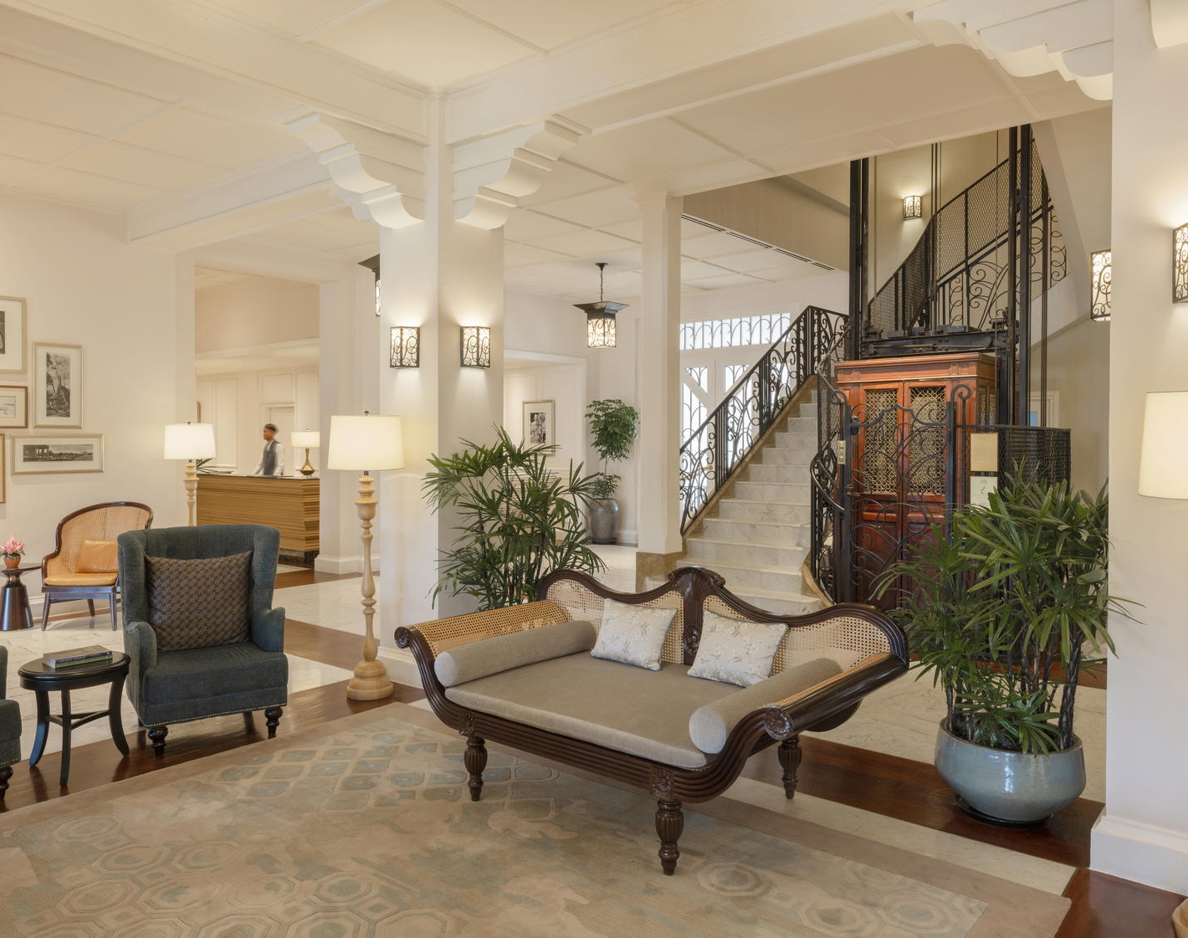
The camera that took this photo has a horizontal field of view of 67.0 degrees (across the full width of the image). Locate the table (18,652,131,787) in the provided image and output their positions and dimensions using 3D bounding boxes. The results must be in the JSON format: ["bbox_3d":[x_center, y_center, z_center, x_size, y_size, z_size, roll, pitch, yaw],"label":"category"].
[{"bbox_3d":[-2.447,1.166,4.223,0.525,0.490,0.525,2,3,40],"label":"table"}]

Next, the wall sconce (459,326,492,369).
[{"bbox_3d":[-0.712,-0.752,5.578,0.100,0.260,0.220,2,3,40],"label":"wall sconce"}]

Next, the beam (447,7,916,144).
[{"bbox_3d":[0.538,-1.986,4.263,3.403,0.329,0.372,1,2,39],"label":"beam"}]

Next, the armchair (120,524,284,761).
[{"bbox_3d":[-1.980,0.820,4.560,0.750,0.985,0.790,-1,2,-29],"label":"armchair"}]

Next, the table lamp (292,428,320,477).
[{"bbox_3d":[-3.692,-0.217,11.573,0.410,0.610,0.410,-1,2,-18],"label":"table lamp"}]

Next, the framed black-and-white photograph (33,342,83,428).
[{"bbox_3d":[-4.652,-0.717,7.801,0.030,0.733,0.396,2,3,40],"label":"framed black-and-white photograph"}]

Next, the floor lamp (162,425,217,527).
[{"bbox_3d":[-3.664,0.404,8.116,0.426,1.632,0.426,0,1,0],"label":"floor lamp"}]

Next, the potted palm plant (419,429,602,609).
[{"bbox_3d":[-0.458,0.542,5.480,1.050,1.590,0.970,0,2,-5],"label":"potted palm plant"}]

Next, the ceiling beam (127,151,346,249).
[{"bbox_3d":[-2.775,-2.173,7.240,3.450,0.300,0.410,1,2,39],"label":"ceiling beam"}]

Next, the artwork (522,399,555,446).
[{"bbox_3d":[-0.860,-0.637,13.995,0.702,0.837,0.030,2,3,40],"label":"artwork"}]

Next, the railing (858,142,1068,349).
[{"bbox_3d":[3.351,-2.147,8.066,1.166,2.200,1.772,2,3,40],"label":"railing"}]

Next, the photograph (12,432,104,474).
[{"bbox_3d":[-4.491,-0.122,7.562,0.030,0.329,0.714,1,2,39],"label":"photograph"}]

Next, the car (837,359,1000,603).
[{"bbox_3d":[2.910,0.171,7.787,1.160,2.141,1.287,1,2,39],"label":"car"}]

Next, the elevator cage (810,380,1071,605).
[{"bbox_3d":[2.982,0.302,7.777,1.645,1.879,1.931,1,2,39],"label":"elevator cage"}]

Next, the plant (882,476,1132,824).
[{"bbox_3d":[1.706,0.712,3.707,0.980,1.360,0.900,1,2,25],"label":"plant"}]

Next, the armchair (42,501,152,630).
[{"bbox_3d":[-3.932,0.778,7.181,0.670,0.940,0.660,0,1,4],"label":"armchair"}]

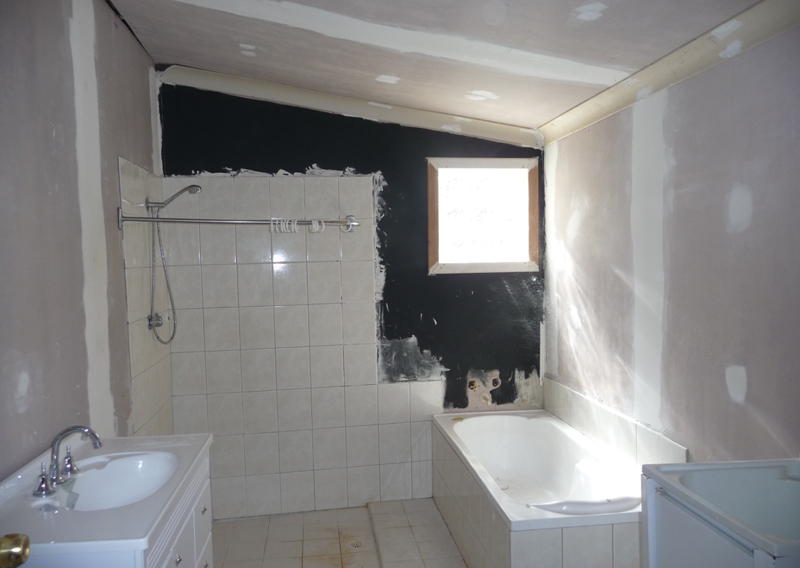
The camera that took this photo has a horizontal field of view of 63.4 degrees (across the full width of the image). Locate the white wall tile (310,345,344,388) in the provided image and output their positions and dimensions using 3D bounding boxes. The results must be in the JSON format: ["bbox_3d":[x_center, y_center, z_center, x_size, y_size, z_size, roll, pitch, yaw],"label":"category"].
[{"bbox_3d":[-0.432,0.493,3.864,0.200,0.250,0.010,-2,3,-8],"label":"white wall tile"}]

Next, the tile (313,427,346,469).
[{"bbox_3d":[-0.420,0.992,3.896,0.200,0.250,0.010,-2,3,-10],"label":"tile"}]

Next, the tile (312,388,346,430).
[{"bbox_3d":[-0.426,0.743,3.881,0.200,0.250,0.010,-2,3,-10],"label":"tile"}]

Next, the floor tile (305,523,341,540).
[{"bbox_3d":[-0.442,1.387,3.612,0.192,0.010,0.192,-2,3,-8],"label":"floor tile"}]

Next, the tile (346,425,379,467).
[{"bbox_3d":[-0.226,0.988,3.934,0.200,0.250,0.010,-2,3,-8],"label":"tile"}]

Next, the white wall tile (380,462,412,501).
[{"bbox_3d":[-0.018,1.216,3.965,0.200,0.225,0.010,-2,3,-8],"label":"white wall tile"}]

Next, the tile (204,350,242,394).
[{"bbox_3d":[-1.024,0.513,3.767,0.200,0.250,0.010,-2,3,-10],"label":"tile"}]

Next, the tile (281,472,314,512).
[{"bbox_3d":[-0.611,1.246,3.877,0.200,0.246,0.010,-2,3,-10],"label":"tile"}]

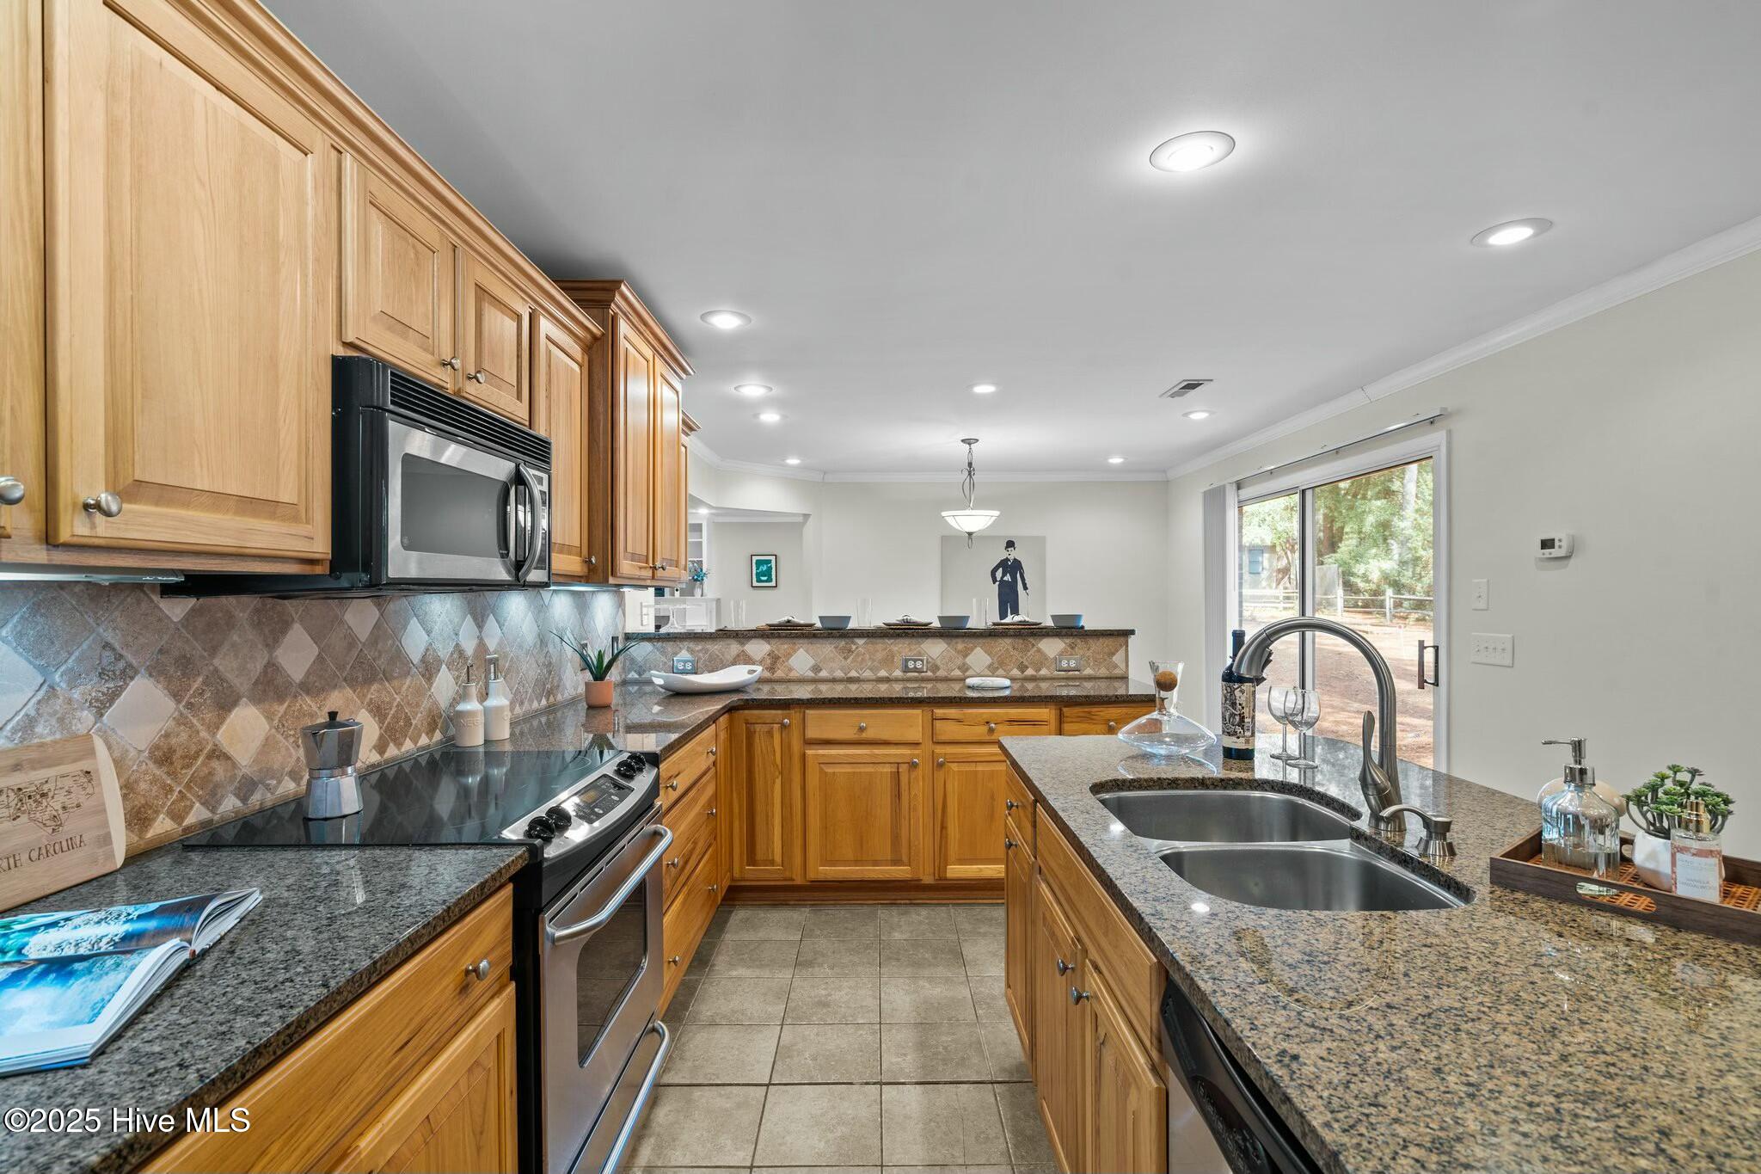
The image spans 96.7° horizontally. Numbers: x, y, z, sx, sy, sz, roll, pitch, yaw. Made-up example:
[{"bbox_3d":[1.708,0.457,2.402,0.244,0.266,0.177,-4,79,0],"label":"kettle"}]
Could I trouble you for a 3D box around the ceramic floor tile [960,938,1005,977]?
[{"bbox_3d":[0.461,1.391,2.936,0.303,0.010,0.303,0,-1,0],"label":"ceramic floor tile"}]

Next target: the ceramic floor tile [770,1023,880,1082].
[{"bbox_3d":[-0.151,1.387,2.320,0.304,0.010,0.304,0,0,0],"label":"ceramic floor tile"}]

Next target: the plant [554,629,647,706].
[{"bbox_3d":[-1.100,0.319,3.044,0.345,0.286,0.270,0,0,0],"label":"plant"}]

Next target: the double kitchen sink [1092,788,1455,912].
[{"bbox_3d":[0.708,0.577,1.439,0.520,0.210,0.790,0,0,0],"label":"double kitchen sink"}]

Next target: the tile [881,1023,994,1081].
[{"bbox_3d":[0.157,1.384,2.319,0.303,0.010,0.303,0,-1,0],"label":"tile"}]

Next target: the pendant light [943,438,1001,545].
[{"bbox_3d":[0.647,-0.670,5.600,0.415,0.780,0.415,0,-1,0],"label":"pendant light"}]

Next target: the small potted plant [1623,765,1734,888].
[{"bbox_3d":[1.169,0.353,1.146,0.114,0.172,0.114,0,-1,-45],"label":"small potted plant"}]

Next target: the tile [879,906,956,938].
[{"bbox_3d":[0.152,1.375,3.179,0.302,0.010,0.302,0,0,0],"label":"tile"}]

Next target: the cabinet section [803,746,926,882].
[{"bbox_3d":[-0.072,0.958,3.535,0.500,0.555,0.500,0,0,0],"label":"cabinet section"}]

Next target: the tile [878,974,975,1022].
[{"bbox_3d":[0.154,1.372,2.592,0.302,0.010,0.302,0,0,0],"label":"tile"}]

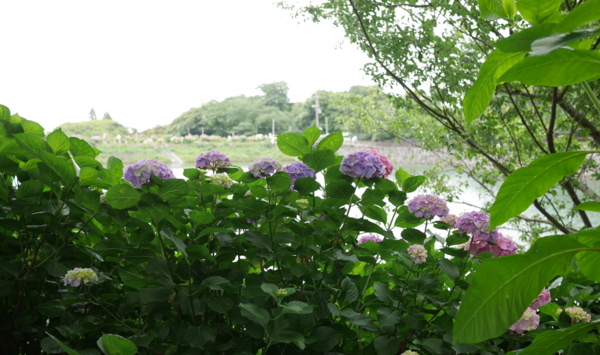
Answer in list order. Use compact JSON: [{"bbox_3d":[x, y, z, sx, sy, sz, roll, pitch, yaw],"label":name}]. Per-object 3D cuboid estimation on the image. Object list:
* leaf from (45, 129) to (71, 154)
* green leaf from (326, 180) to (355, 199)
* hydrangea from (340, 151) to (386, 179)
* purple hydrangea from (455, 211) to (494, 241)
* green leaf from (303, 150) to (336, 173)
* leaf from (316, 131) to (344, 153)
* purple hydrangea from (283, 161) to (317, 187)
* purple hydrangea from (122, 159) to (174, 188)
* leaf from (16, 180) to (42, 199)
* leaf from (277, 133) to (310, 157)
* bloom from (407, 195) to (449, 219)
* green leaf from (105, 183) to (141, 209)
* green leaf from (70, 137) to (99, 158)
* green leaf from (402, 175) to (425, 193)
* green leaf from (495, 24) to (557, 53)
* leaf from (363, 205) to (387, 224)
[{"bbox_3d":[-0.703,-0.103,2.020,0.070,0.079,0.045,0,3,0],"label":"leaf"},{"bbox_3d":[0.142,0.045,2.400,0.100,0.069,0.060,0,3,0],"label":"green leaf"},{"bbox_3d":[0.204,-0.041,2.250,0.152,0.092,0.150,0,3,0],"label":"hydrangea"},{"bbox_3d":[0.597,0.162,2.350,0.144,0.097,0.145,0,3,0],"label":"purple hydrangea"},{"bbox_3d":[0.067,-0.055,2.400,0.118,0.083,0.050,0,3,0],"label":"green leaf"},{"bbox_3d":[0.097,-0.113,2.200,0.089,0.070,0.060,-1,3,-15],"label":"leaf"},{"bbox_3d":[-0.002,-0.007,2.600,0.127,0.097,0.125,0,3,0],"label":"purple hydrangea"},{"bbox_3d":[-0.449,-0.010,2.070,0.161,0.088,0.150,0,3,0],"label":"purple hydrangea"},{"bbox_3d":[-0.778,0.036,2.000,0.078,0.055,0.060,0,3,0],"label":"leaf"},{"bbox_3d":[-0.019,-0.104,2.200,0.105,0.075,0.060,1,3,15],"label":"leaf"},{"bbox_3d":[0.456,0.102,2.450,0.152,0.085,0.145,0,3,0],"label":"bloom"},{"bbox_3d":[-0.506,0.056,1.980,0.103,0.071,0.050,0,3,0],"label":"green leaf"},{"bbox_3d":[-0.702,-0.096,2.250,0.091,0.075,0.050,0,3,0],"label":"green leaf"},{"bbox_3d":[0.411,0.025,2.500,0.083,0.065,0.050,0,3,0],"label":"green leaf"},{"bbox_3d":[0.349,-0.210,1.050,0.107,0.045,0.060,1,4,18],"label":"green leaf"},{"bbox_3d":[0.265,0.134,2.450,0.088,0.078,0.050,0,3,0],"label":"leaf"}]

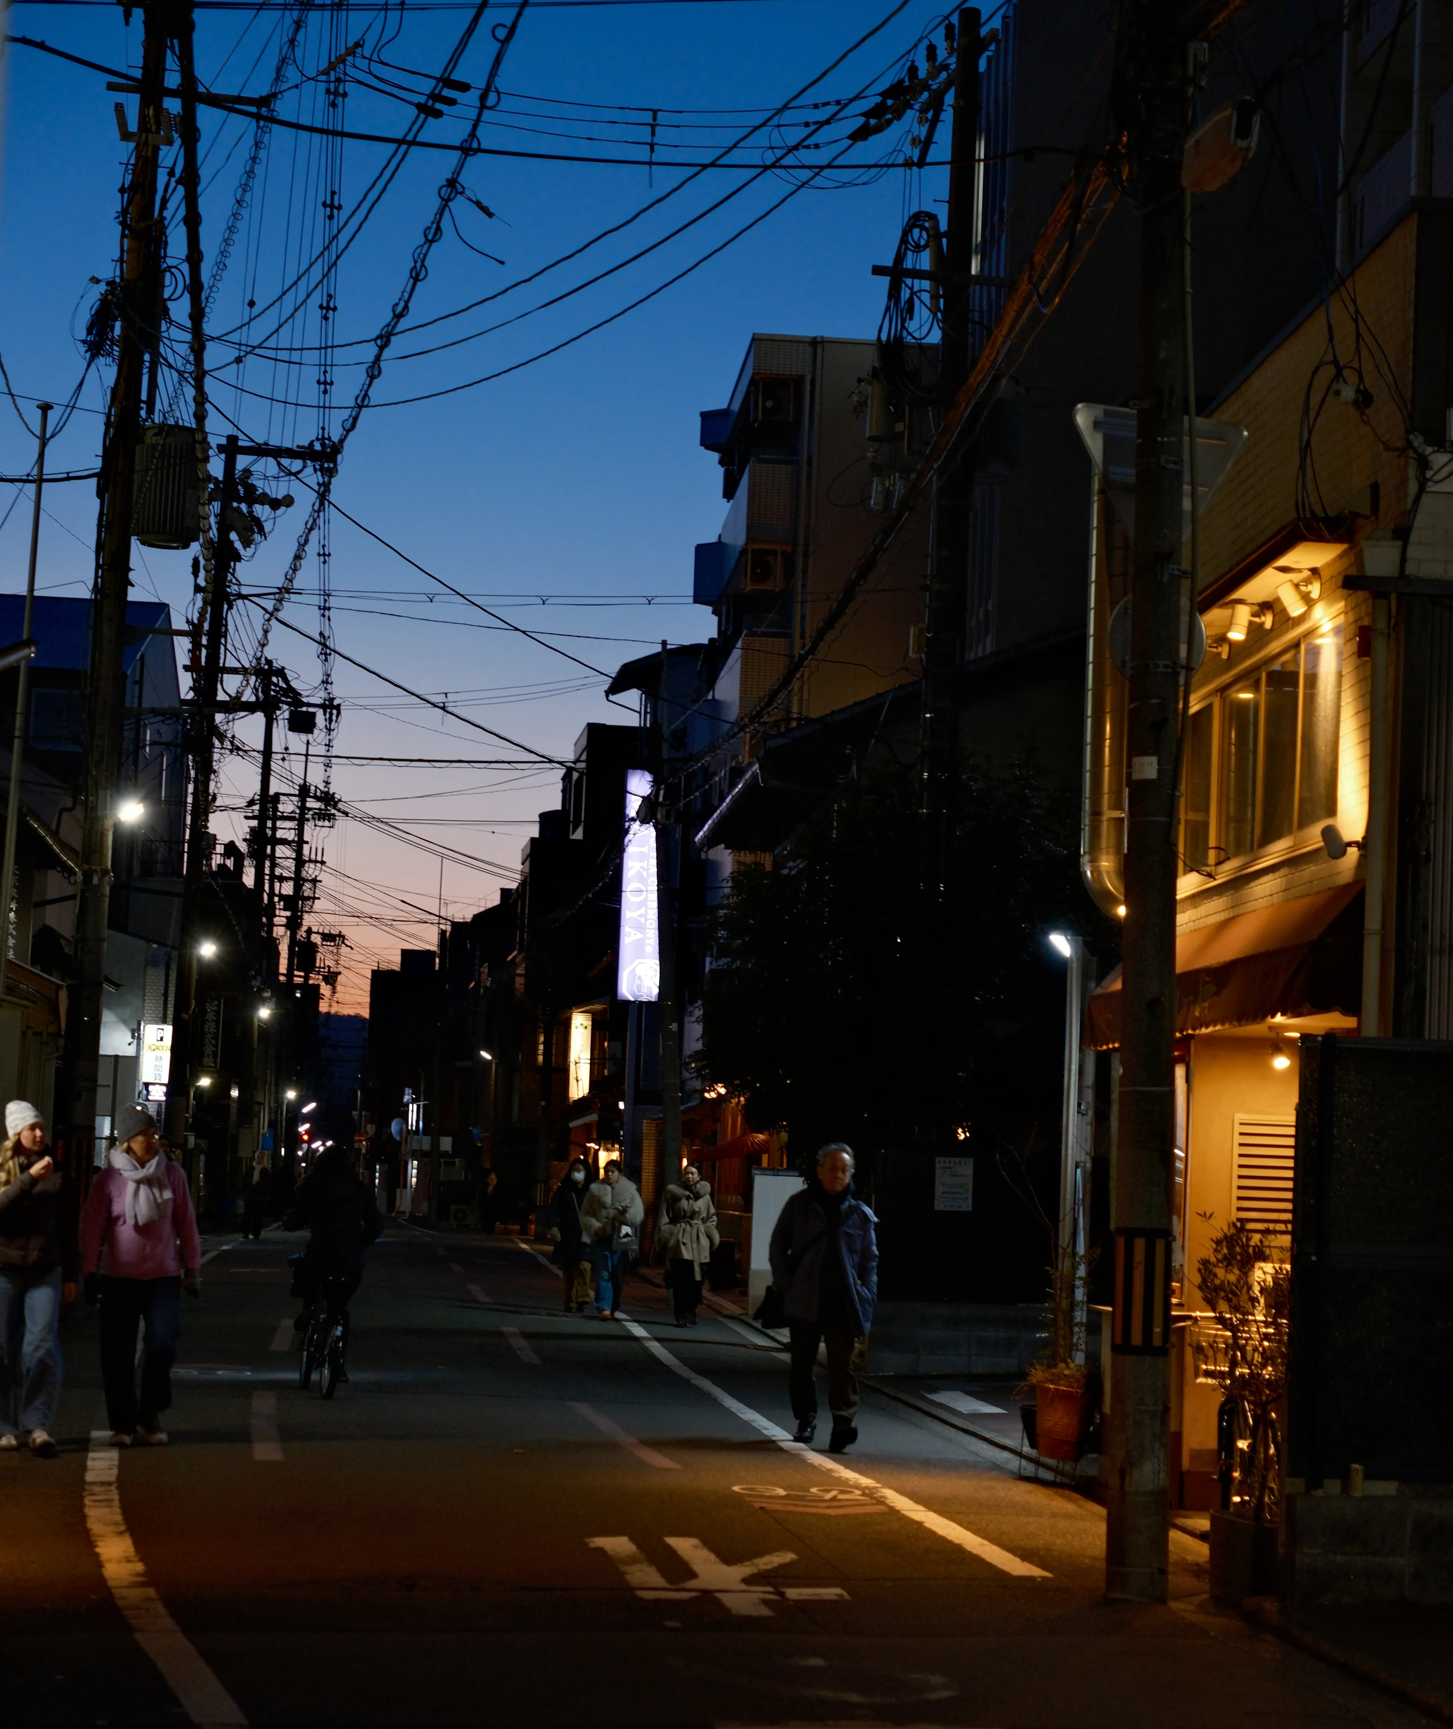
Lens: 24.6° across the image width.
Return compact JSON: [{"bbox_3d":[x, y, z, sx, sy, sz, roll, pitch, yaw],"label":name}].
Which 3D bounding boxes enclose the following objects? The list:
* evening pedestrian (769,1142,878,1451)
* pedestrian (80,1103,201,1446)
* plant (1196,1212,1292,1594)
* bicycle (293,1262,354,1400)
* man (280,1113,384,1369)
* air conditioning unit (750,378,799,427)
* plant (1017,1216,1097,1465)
[{"bbox_3d":[0.537,2.382,18.400,0.560,1.683,0.460,3,-5,-5],"label":"evening pedestrian"},{"bbox_3d":[-2.935,2.054,16.700,0.570,1.706,0.420,3,-5,-9],"label":"pedestrian"},{"bbox_3d":[1.975,2.068,12.700,0.360,1.434,0.360,3,-5,-3],"label":"plant"},{"bbox_3d":[-2.566,2.815,21.095,0.550,1.020,1.720,3,-5,-12],"label":"bicycle"},{"bbox_3d":[-2.476,2.467,20.950,0.620,1.534,0.800,3,-5,-11],"label":"man"},{"bbox_3d":[0.782,-7.485,54.000,0.750,0.720,0.340,3,-5,-6],"label":"air conditioning unit"},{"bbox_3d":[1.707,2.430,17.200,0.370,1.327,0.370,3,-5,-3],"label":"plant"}]

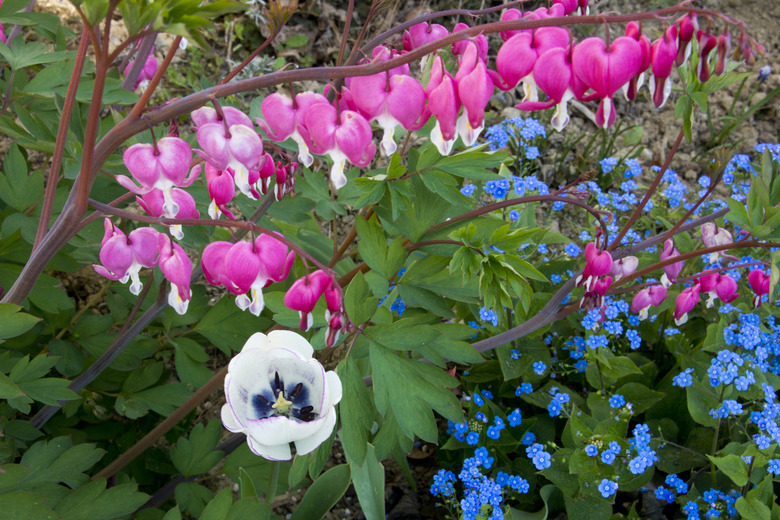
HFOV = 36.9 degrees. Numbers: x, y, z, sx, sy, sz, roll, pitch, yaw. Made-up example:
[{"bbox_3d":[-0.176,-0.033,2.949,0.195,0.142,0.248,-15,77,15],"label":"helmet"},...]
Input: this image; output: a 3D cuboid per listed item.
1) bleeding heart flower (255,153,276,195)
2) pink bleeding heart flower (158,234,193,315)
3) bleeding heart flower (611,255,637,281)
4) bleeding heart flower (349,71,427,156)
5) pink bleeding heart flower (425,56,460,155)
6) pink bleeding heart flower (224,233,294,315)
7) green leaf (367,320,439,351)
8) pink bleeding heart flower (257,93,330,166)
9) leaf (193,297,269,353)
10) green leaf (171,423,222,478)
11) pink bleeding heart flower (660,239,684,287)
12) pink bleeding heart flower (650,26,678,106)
[{"bbox_3d":[-0.060,-0.041,0.560,0.012,0.020,0.010,-10,30,-18],"label":"bleeding heart flower"},{"bbox_3d":[-0.097,0.007,0.530,0.013,0.032,0.024,-17,29,-14],"label":"pink bleeding heart flower"},{"bbox_3d":[0.171,0.006,0.860,0.023,0.023,0.014,-5,27,-9],"label":"bleeding heart flower"},{"bbox_3d":[-0.001,-0.065,0.520,0.034,0.037,0.018,-2,28,-4],"label":"bleeding heart flower"},{"bbox_3d":[0.021,-0.063,0.475,0.013,0.034,0.023,-7,31,-12],"label":"pink bleeding heart flower"},{"bbox_3d":[-0.056,0.007,0.500,0.029,0.031,0.016,-12,37,-16],"label":"pink bleeding heart flower"},{"bbox_3d":[0.006,0.039,0.610,0.038,0.008,0.020,0,44,0],"label":"green leaf"},{"bbox_3d":[-0.046,-0.061,0.550,0.030,0.031,0.015,-8,27,9],"label":"pink bleeding heart flower"},{"bbox_3d":[-0.077,0.032,0.570,0.038,0.008,0.034,0,41,0],"label":"leaf"},{"bbox_3d":[-0.122,0.120,0.740,0.033,0.009,0.036,9,54,6],"label":"green leaf"},{"bbox_3d":[0.193,0.002,0.800,0.013,0.029,0.023,-15,29,-15],"label":"pink bleeding heart flower"},{"bbox_3d":[0.113,-0.080,0.485,0.013,0.032,0.017,10,31,17],"label":"pink bleeding heart flower"}]

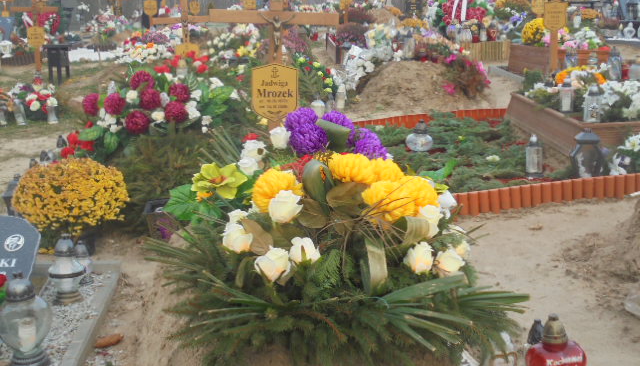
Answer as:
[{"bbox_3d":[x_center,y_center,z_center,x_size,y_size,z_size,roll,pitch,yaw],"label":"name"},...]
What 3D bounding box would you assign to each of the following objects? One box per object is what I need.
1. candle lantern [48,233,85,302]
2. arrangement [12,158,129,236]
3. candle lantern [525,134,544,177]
[{"bbox_3d":[-1.084,0.363,3.400,0.152,0.305,0.152,0,14,0],"label":"candle lantern"},{"bbox_3d":[-1.302,0.076,4.150,0.580,0.430,0.560,-2,14,0],"label":"arrangement"},{"bbox_3d":[1.514,-0.194,5.600,0.120,0.315,0.120,0,14,0],"label":"candle lantern"}]

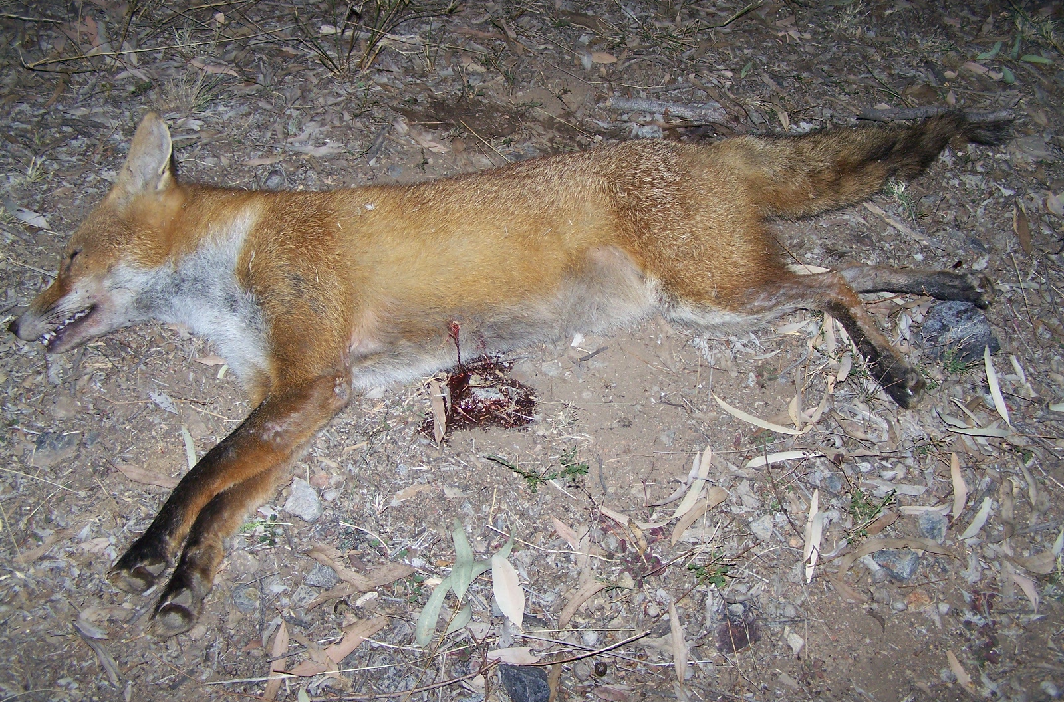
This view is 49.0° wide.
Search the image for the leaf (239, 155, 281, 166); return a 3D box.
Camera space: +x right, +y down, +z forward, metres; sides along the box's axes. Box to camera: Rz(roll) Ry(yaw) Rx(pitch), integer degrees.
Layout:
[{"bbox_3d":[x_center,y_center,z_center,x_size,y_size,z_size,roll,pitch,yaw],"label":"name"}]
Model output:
[{"bbox_3d":[-0.302,-0.213,1.301,0.046,0.007,0.010,-15,52,-12],"label":"leaf"}]

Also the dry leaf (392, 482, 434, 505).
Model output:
[{"bbox_3d":[-0.106,0.124,1.021,0.041,0.008,0.011,-25,54,-19],"label":"dry leaf"}]

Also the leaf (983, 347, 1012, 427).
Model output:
[{"bbox_3d":[0.431,0.030,1.086,0.011,0.009,0.096,3,50,3],"label":"leaf"}]

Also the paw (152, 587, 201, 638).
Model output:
[{"bbox_3d":[-0.279,0.206,0.918,0.034,0.029,0.041,25,58,17],"label":"paw"}]

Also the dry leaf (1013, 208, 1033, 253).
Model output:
[{"bbox_3d":[0.538,-0.132,1.274,0.011,0.010,0.072,5,49,4],"label":"dry leaf"}]

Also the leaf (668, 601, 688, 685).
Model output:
[{"bbox_3d":[0.117,0.232,0.929,0.011,0.010,0.073,-2,50,-1],"label":"leaf"}]

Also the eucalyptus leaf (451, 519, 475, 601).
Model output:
[{"bbox_3d":[-0.057,0.172,0.967,0.017,0.010,0.077,-1,50,-1],"label":"eucalyptus leaf"}]

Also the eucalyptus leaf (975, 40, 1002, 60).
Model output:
[{"bbox_3d":[0.560,-0.365,1.423,0.057,0.010,0.013,-35,58,-26],"label":"eucalyptus leaf"}]

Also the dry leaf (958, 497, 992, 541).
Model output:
[{"bbox_3d":[0.393,0.149,1.029,0.010,0.010,0.057,31,56,24],"label":"dry leaf"}]

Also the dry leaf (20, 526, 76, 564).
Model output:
[{"bbox_3d":[-0.421,0.167,1.014,0.055,0.010,0.013,-35,57,-26],"label":"dry leaf"}]

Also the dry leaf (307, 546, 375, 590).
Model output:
[{"bbox_3d":[-0.159,0.180,0.971,0.069,0.012,0.013,30,56,23],"label":"dry leaf"}]

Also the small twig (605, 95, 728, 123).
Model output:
[{"bbox_3d":[0.155,-0.281,1.355,0.139,0.016,0.019,6,50,5],"label":"small twig"}]

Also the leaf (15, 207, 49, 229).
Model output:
[{"bbox_3d":[-0.529,-0.142,1.238,0.055,0.009,0.018,23,54,18],"label":"leaf"}]

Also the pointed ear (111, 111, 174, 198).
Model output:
[{"bbox_3d":[-0.370,-0.191,1.111,0.052,0.033,0.080,-10,67,15],"label":"pointed ear"}]

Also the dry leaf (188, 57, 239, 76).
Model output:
[{"bbox_3d":[-0.384,-0.345,1.414,0.075,0.008,0.015,15,52,13],"label":"dry leaf"}]

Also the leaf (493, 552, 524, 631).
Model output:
[{"bbox_3d":[-0.020,0.196,0.950,0.022,0.009,0.073,-16,52,-13],"label":"leaf"}]

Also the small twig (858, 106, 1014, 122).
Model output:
[{"bbox_3d":[0.468,-0.277,1.352,0.185,0.013,0.015,-1,50,-1],"label":"small twig"}]

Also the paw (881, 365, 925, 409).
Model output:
[{"bbox_3d":[0.332,0.032,1.045,0.034,0.030,0.045,-28,59,-19],"label":"paw"}]

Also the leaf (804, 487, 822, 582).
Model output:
[{"bbox_3d":[0.238,0.155,0.987,0.013,0.010,0.095,11,51,9],"label":"leaf"}]

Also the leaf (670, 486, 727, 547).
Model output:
[{"bbox_3d":[0.140,0.140,1.006,0.074,0.010,0.017,-35,58,-25],"label":"leaf"}]

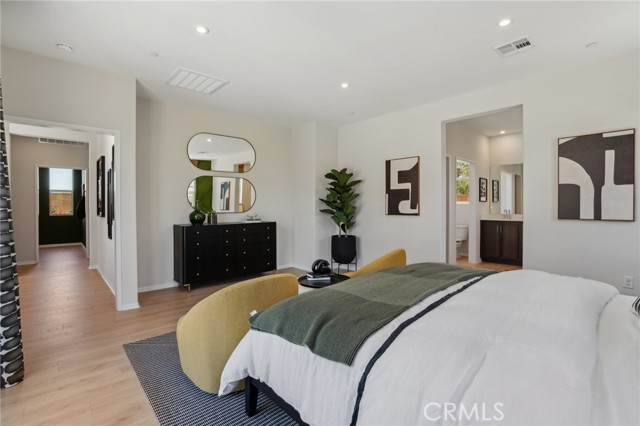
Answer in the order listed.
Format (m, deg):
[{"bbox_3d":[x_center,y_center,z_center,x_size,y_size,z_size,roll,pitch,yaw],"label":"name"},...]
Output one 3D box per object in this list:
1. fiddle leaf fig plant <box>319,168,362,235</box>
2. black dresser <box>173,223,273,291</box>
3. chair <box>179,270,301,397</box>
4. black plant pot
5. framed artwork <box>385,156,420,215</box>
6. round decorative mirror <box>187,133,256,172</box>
[{"bbox_3d":[0.375,-0.198,5.080,0.734,1.193,0.694,0,1,0],"label":"fiddle leaf fig plant"},{"bbox_3d":[-1.471,0.647,4.638,1.458,0.936,0.453,-1,2,-39],"label":"black dresser"},{"bbox_3d":[-0.641,0.817,2.192,0.754,0.704,0.785,1,2,44],"label":"chair"},{"bbox_3d":[0.425,0.658,5.080,0.453,0.518,0.453,0,1,0],"label":"black plant pot"},{"bbox_3d":[1.321,-0.409,4.547,0.580,0.910,0.040,1,2,44],"label":"framed artwork"},{"bbox_3d":[-1.582,-0.978,4.711,1.154,0.595,0.030,-1,2,-39],"label":"round decorative mirror"}]

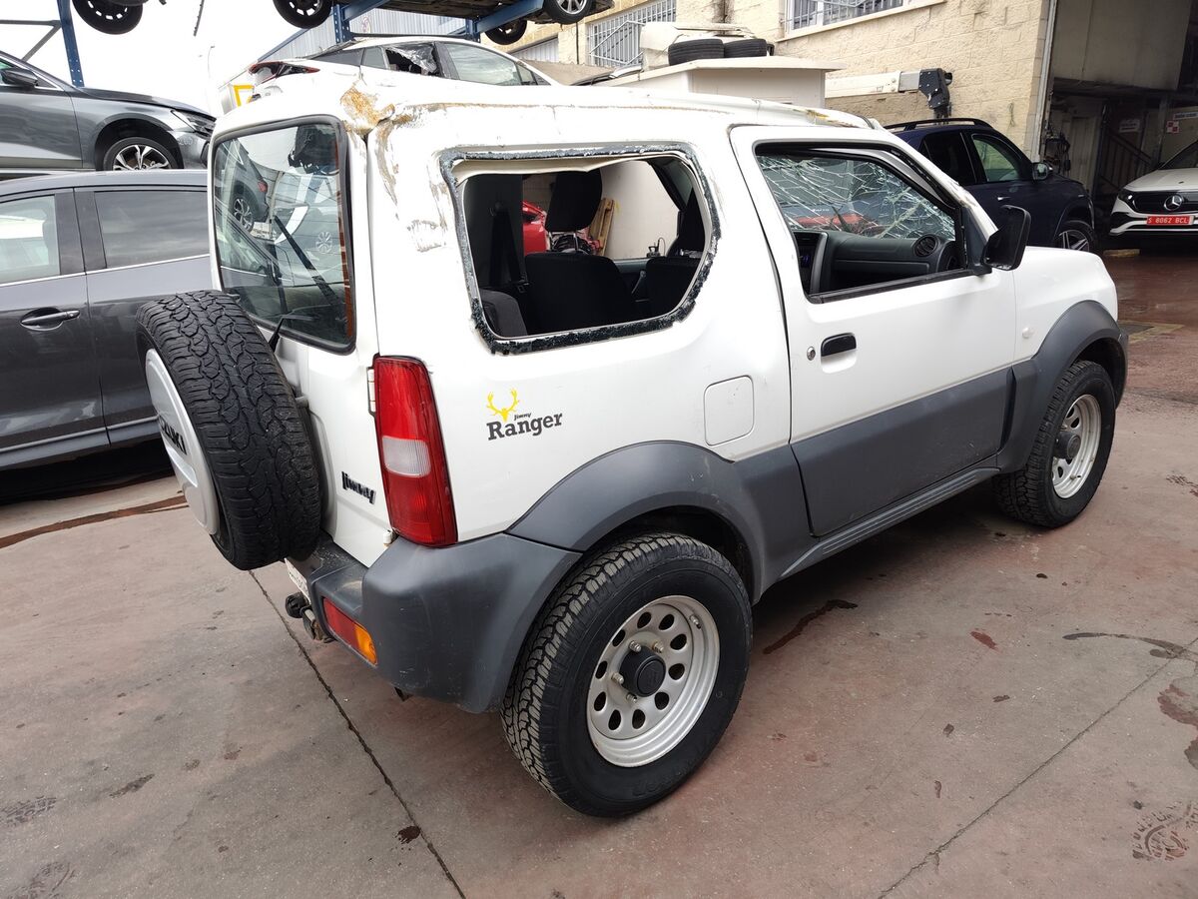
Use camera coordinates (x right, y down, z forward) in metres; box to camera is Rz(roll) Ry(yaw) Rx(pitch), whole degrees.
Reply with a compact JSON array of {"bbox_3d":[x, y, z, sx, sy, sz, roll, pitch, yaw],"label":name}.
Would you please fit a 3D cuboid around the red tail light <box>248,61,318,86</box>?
[{"bbox_3d":[-2.957,-3.518,7.450,0.500,0.230,0.320,-11,18,-24],"label":"red tail light"}]

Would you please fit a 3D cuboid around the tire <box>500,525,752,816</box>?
[{"bbox_3d":[0.090,0.527,1.914,0.670,0.670,0.200,-17,21,-35],"label":"tire"}]

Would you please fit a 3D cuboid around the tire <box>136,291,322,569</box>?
[{"bbox_3d":[-0.878,-0.035,1.885,0.205,0.670,0.670,-22,23,-35],"label":"tire"}]

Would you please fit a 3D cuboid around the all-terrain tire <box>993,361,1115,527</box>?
[{"bbox_3d":[1.847,-0.024,3.207,0.670,0.670,0.200,-17,21,-35],"label":"all-terrain tire"}]

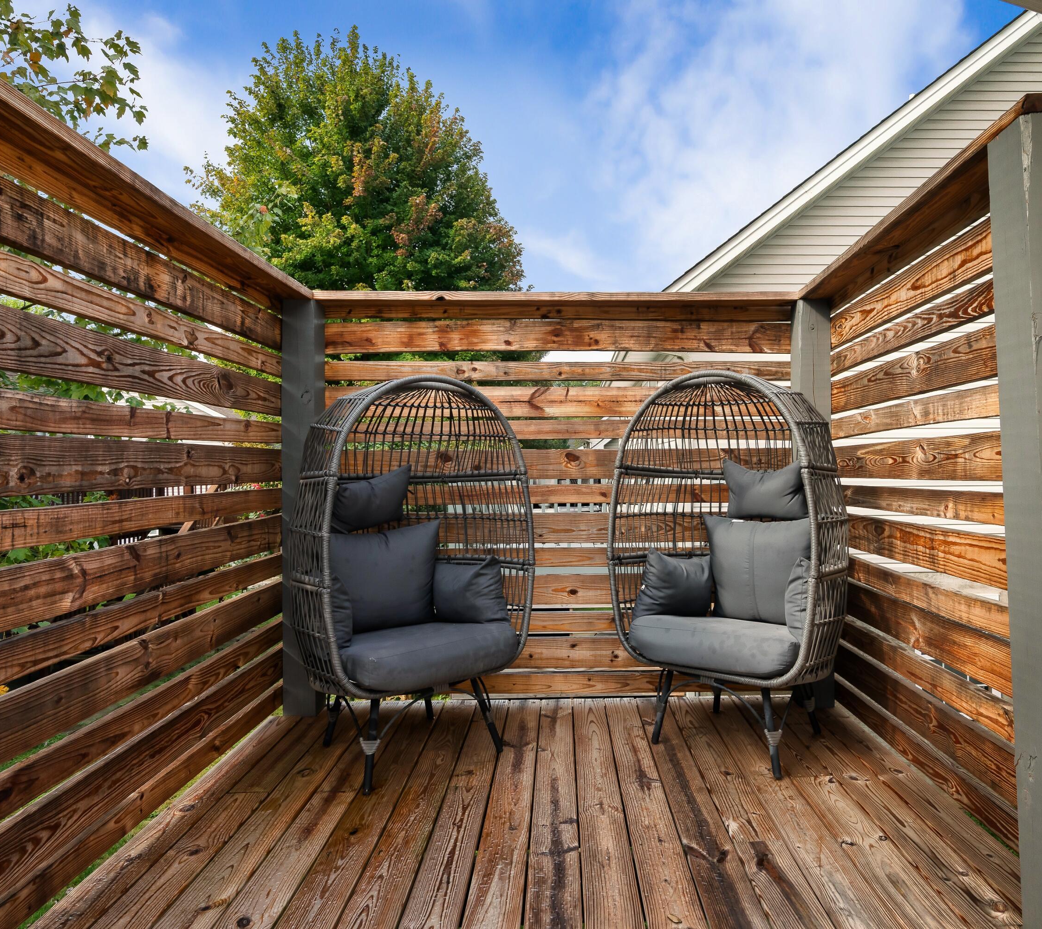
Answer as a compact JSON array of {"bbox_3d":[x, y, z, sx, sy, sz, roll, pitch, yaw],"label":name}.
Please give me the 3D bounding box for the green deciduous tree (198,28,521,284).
[{"bbox_3d":[-3.280,-3.700,14.000,7.400,11.100,7.400,0,-1,2],"label":"green deciduous tree"}]

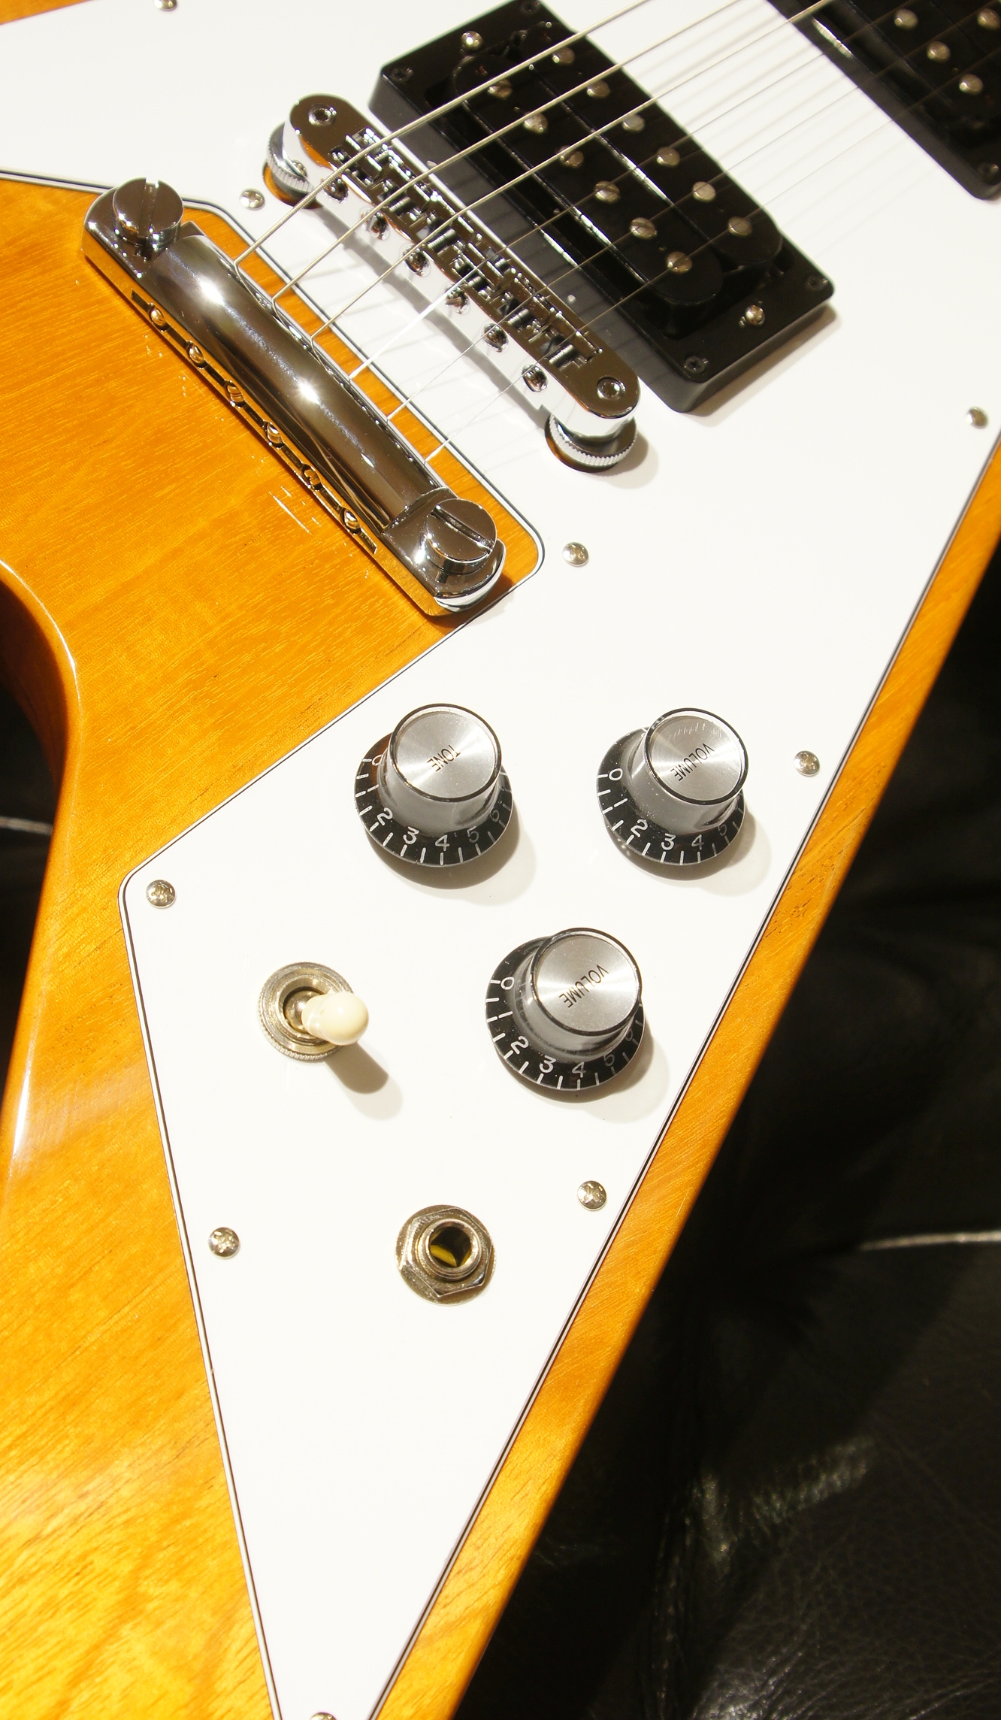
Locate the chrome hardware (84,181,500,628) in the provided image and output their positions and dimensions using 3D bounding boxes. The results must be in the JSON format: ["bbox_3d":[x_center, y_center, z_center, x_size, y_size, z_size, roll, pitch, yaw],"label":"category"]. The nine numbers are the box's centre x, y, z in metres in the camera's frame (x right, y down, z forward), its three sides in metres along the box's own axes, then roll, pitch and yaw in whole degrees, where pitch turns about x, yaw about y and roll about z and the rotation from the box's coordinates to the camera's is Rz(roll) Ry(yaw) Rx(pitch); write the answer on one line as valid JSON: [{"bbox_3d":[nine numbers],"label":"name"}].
[{"bbox_3d":[-0.036,-0.083,0.378,0.017,0.014,0.102,-39,80,-27],"label":"chrome hardware"}]

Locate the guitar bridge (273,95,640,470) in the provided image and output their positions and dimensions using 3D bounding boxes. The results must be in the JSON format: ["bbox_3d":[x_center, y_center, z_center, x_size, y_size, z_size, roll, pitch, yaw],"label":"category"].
[{"bbox_3d":[-0.008,-0.107,0.392,0.088,0.014,0.015,44,63,8],"label":"guitar bridge"}]

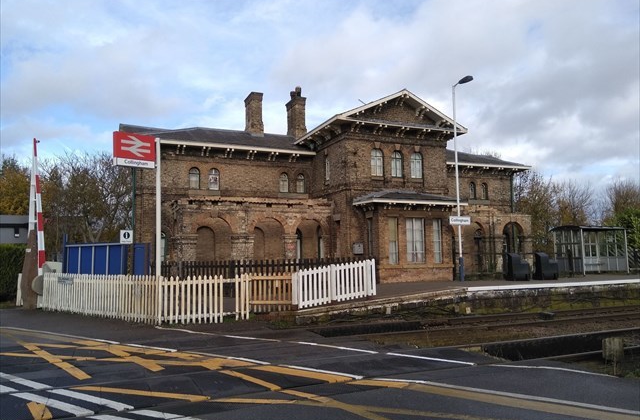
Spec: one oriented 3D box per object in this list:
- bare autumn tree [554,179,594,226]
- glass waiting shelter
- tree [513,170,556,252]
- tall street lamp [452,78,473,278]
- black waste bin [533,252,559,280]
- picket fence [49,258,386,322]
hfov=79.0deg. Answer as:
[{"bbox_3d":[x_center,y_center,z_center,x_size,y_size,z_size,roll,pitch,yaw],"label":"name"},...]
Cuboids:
[{"bbox_3d":[24.953,0.805,37.593,4.500,7.819,4.500,2,-6,-20],"label":"bare autumn tree"},{"bbox_3d":[14.653,2.156,20.991,3.888,2.539,1.597,2,-6,-20],"label":"glass waiting shelter"},{"bbox_3d":[17.722,0.451,31.612,4.300,7.453,4.300,2,-6,-20],"label":"tree"},{"bbox_3d":[6.056,-1.345,16.390,0.350,8.500,0.800,4,-8,-40],"label":"tall street lamp"},{"bbox_3d":[9.329,2.319,16.083,0.893,1.140,0.517,2,-6,-20],"label":"black waste bin"},{"bbox_3d":[-4.487,2.533,12.178,12.388,1.780,2.375,-2,-6,11],"label":"picket fence"}]

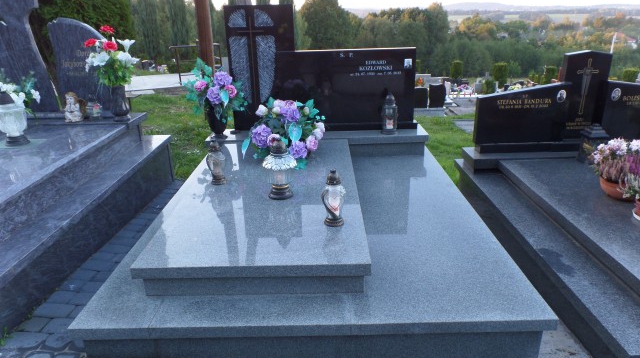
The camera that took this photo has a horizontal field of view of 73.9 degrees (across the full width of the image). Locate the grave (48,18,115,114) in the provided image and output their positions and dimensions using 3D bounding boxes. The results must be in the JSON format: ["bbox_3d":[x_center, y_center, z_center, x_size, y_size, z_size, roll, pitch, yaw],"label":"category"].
[{"bbox_3d":[-2.078,-0.992,3.857,0.683,0.877,0.120,-1,21,1],"label":"grave"}]

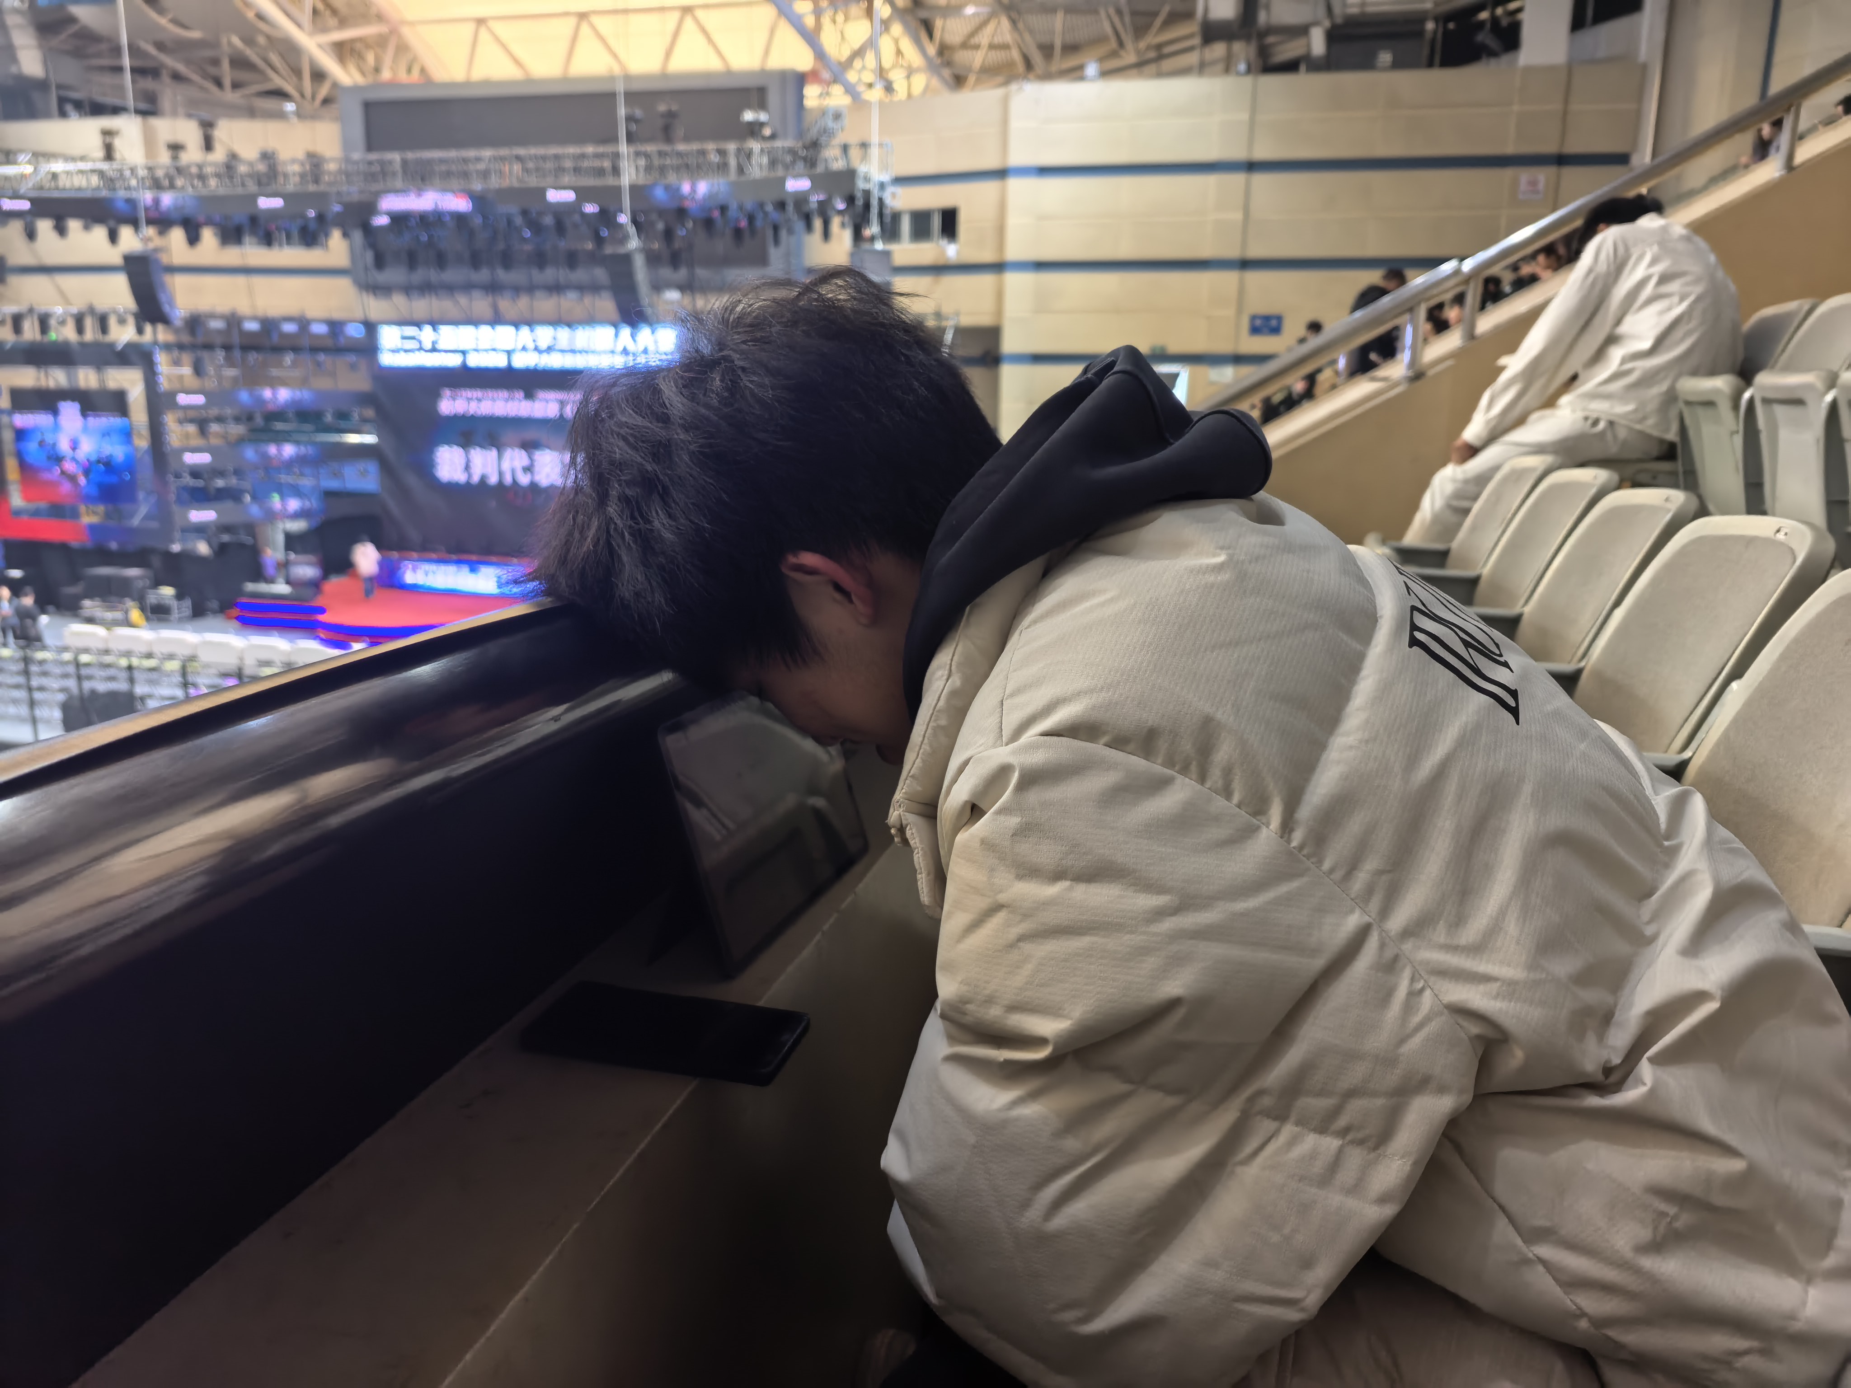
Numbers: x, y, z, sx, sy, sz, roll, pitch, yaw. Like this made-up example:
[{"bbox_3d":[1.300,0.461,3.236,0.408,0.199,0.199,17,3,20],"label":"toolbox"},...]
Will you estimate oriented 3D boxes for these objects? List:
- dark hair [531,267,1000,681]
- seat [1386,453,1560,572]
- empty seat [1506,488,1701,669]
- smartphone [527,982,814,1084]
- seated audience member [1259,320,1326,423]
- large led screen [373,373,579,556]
[{"bbox_3d":[-0.102,-0.145,0.815,0.235,0.255,0.195,36,19,5],"label":"dark hair"},{"bbox_3d":[1.258,-0.205,3.161,0.480,0.780,0.500,4,14,14],"label":"seat"},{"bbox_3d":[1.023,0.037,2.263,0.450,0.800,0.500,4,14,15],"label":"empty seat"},{"bbox_3d":[-0.165,0.211,0.806,0.162,0.009,0.077,4,14,13],"label":"smartphone"},{"bbox_3d":[3.856,-3.308,13.500,0.750,1.200,0.500,0,14,-3],"label":"seated audience member"},{"bbox_3d":[-12.372,-7.166,40.000,9.800,5.700,0.250,3,13,12],"label":"large led screen"}]

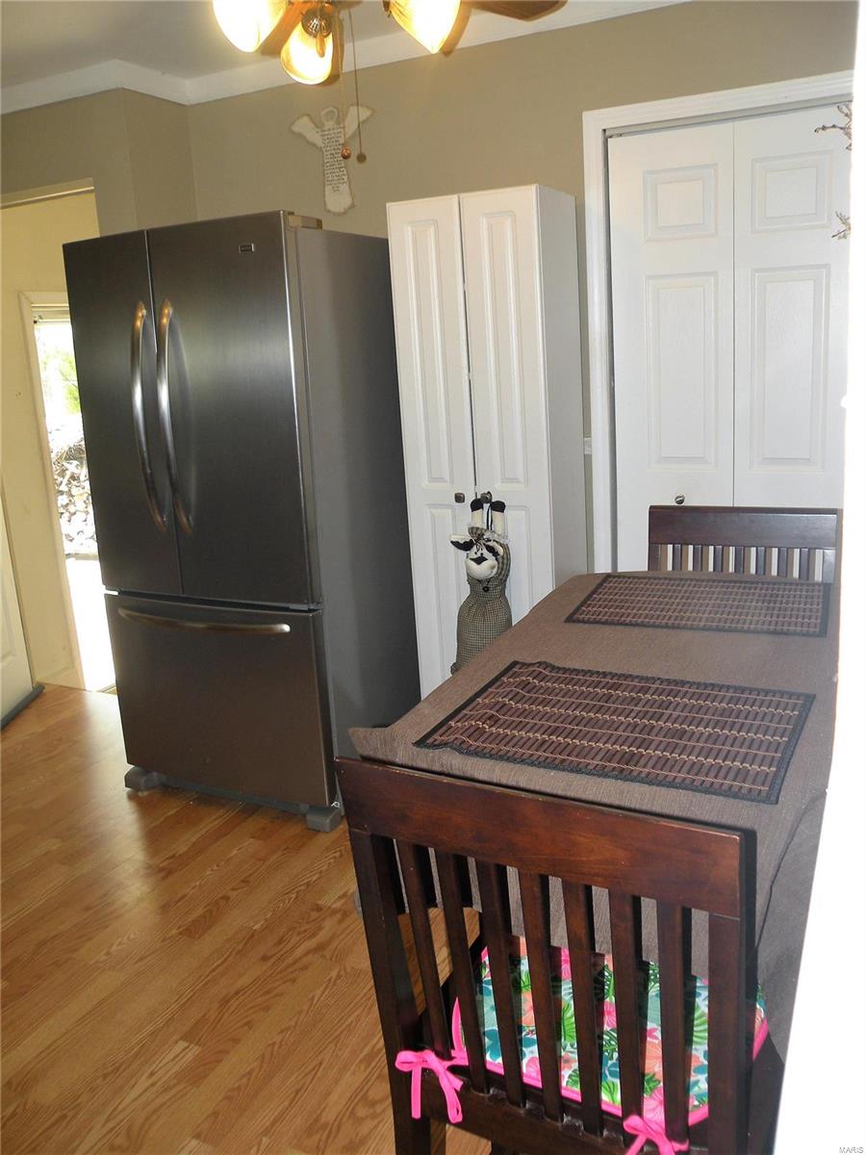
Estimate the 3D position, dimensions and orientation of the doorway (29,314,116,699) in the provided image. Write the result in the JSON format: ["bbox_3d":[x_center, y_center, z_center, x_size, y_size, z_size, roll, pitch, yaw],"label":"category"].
[{"bbox_3d":[-1.528,-0.468,4.622,0.120,1.900,0.850,4,16,26],"label":"doorway"}]

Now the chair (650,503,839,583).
[{"bbox_3d":[0.663,0.373,2.087,0.430,1.000,0.500,4,16,26],"label":"chair"}]

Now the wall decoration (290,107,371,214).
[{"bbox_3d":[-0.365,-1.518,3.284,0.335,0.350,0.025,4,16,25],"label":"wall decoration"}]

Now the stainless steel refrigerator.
[{"bbox_3d":[-0.542,-0.206,3.052,0.830,1.770,0.850,4,16,26],"label":"stainless steel refrigerator"}]

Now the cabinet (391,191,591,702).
[{"bbox_3d":[0.203,-0.292,3.058,0.470,1.850,0.310,3,16,24],"label":"cabinet"}]

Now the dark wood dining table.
[{"bbox_3d":[0.414,0.553,1.617,0.590,0.915,0.970,4,16,26],"label":"dark wood dining table"}]

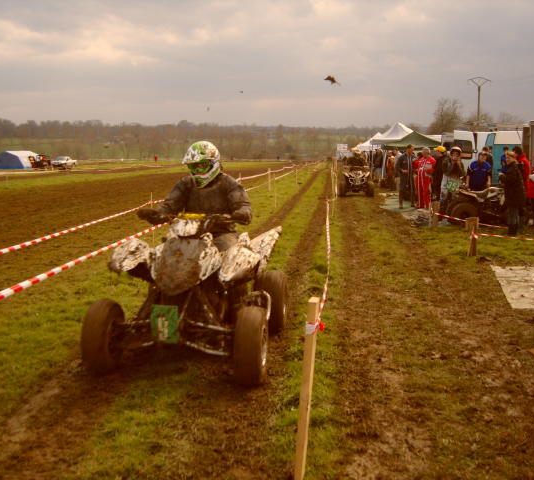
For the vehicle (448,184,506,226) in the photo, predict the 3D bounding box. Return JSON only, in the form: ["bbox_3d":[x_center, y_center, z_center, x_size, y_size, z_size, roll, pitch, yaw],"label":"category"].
[{"bbox_3d":[4.851,-0.818,14.500,1.750,1.000,1.120,-3,8,-22],"label":"vehicle"}]

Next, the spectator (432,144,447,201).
[{"bbox_3d":[5.411,-2.080,20.300,0.420,1.720,0.530,-8,11,-44],"label":"spectator"}]

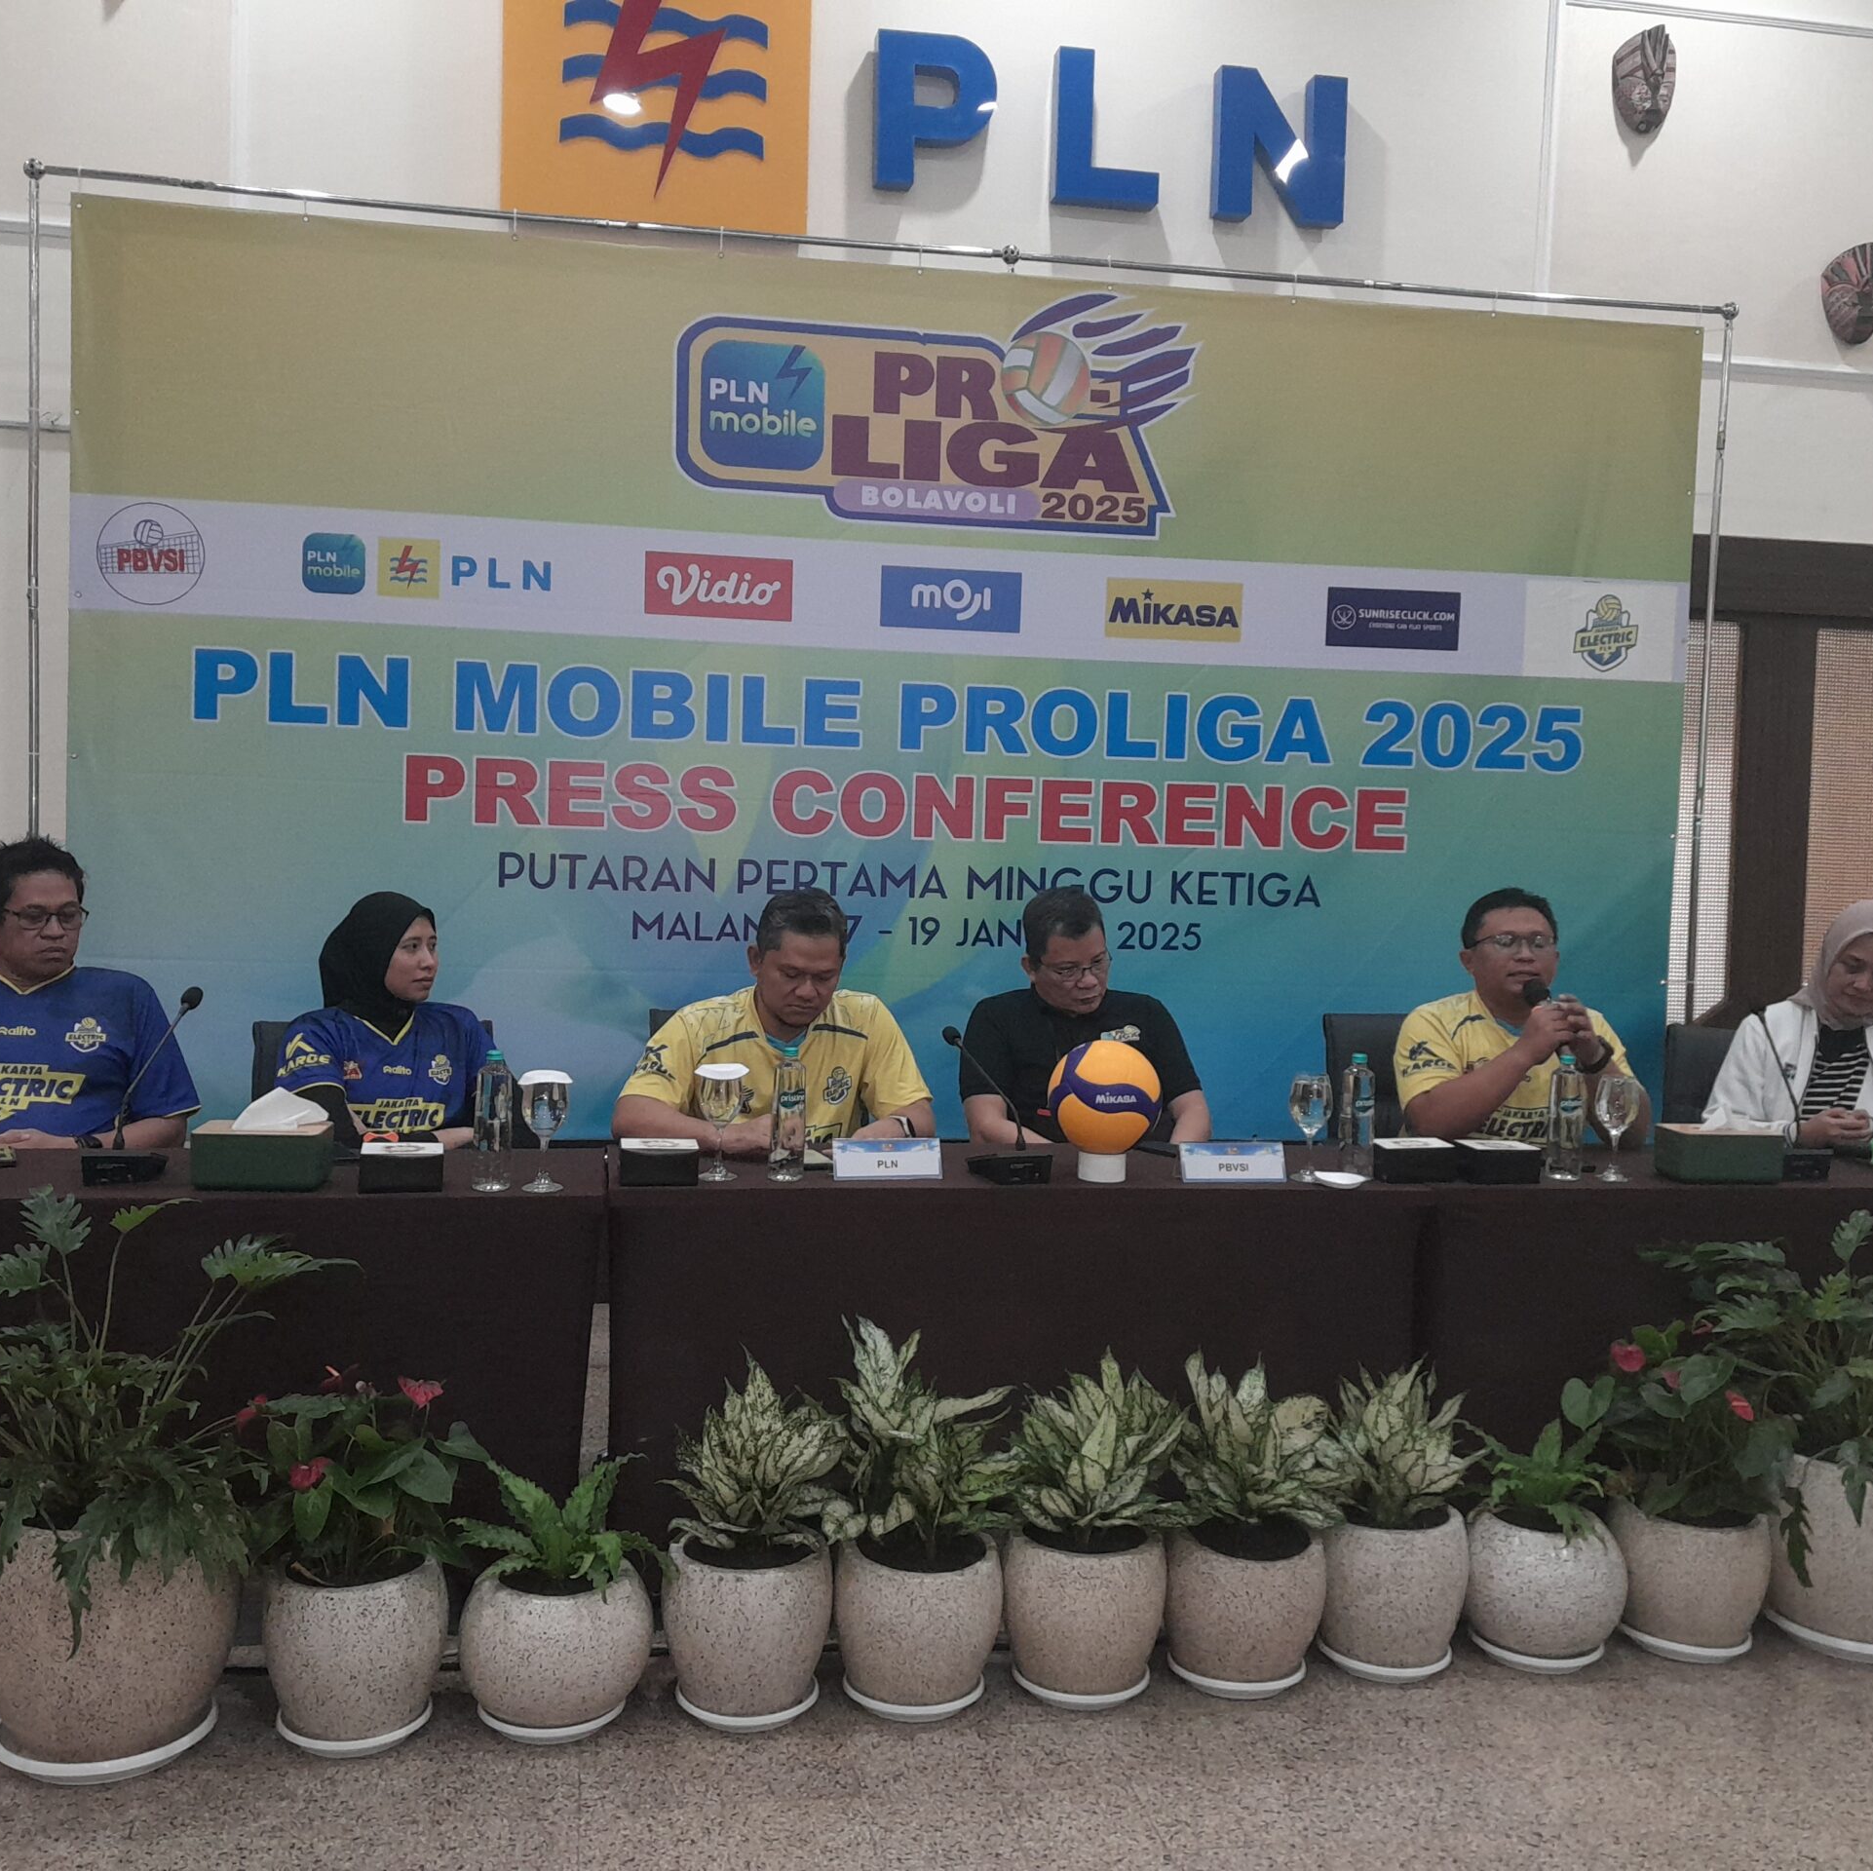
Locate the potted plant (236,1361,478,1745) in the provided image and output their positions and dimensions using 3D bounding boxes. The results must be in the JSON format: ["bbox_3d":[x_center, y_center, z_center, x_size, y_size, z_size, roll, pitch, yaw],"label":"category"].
[{"bbox_3d":[-0.864,0.927,2.943,0.360,0.542,0.350,1,3,-11],"label":"potted plant"}]

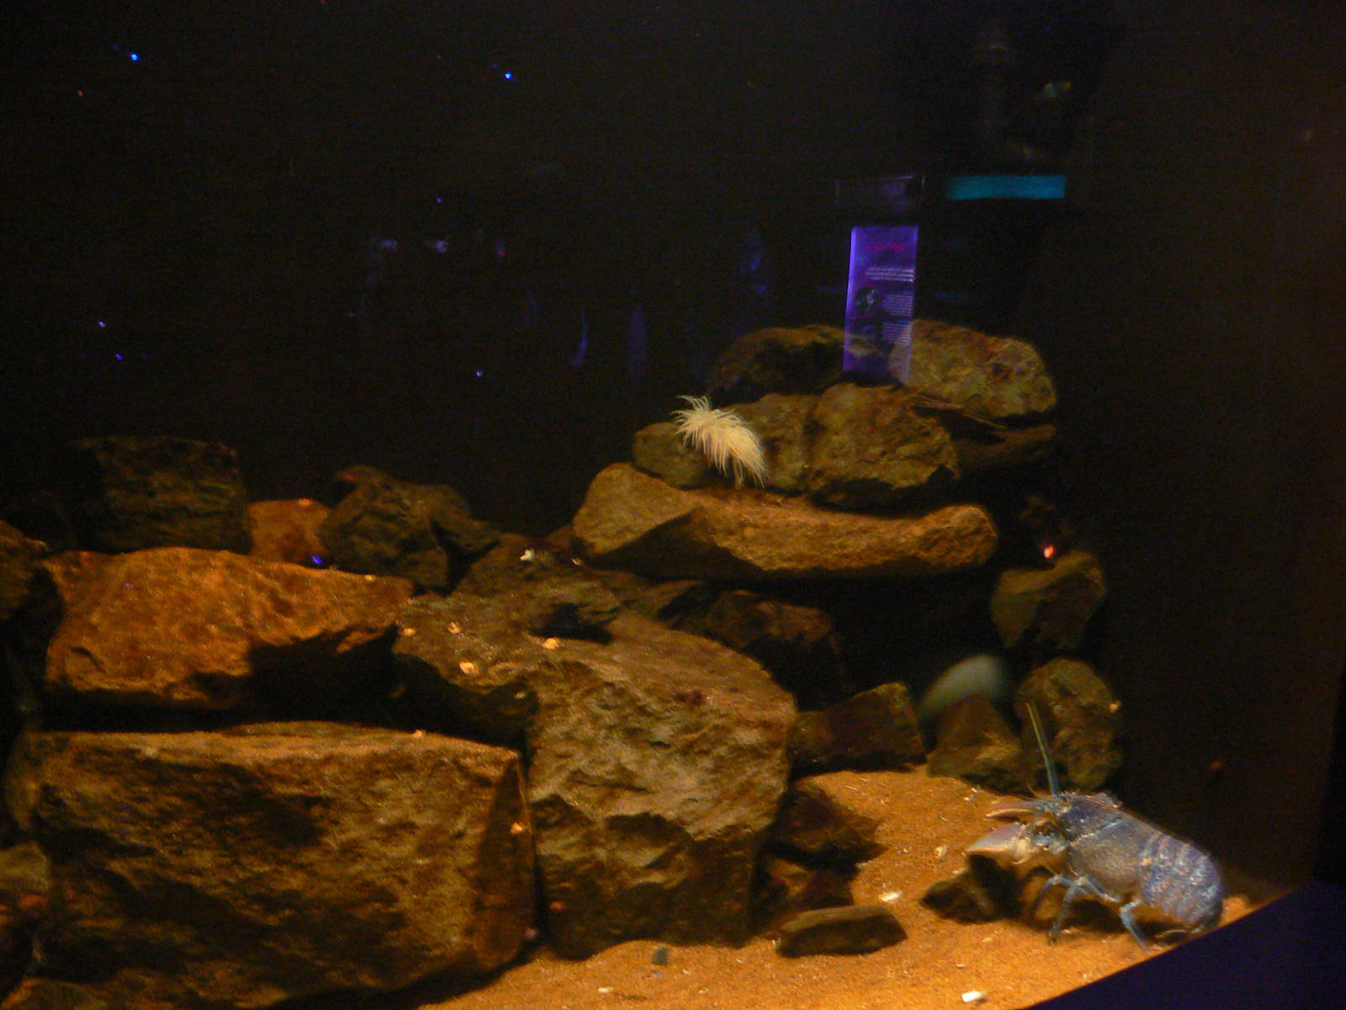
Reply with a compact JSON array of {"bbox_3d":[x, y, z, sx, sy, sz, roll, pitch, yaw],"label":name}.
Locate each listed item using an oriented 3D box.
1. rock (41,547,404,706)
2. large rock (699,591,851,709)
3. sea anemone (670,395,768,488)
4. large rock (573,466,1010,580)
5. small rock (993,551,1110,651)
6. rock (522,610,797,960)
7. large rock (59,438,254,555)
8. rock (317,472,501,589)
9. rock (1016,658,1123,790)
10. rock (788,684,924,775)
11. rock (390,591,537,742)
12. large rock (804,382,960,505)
[{"bbox_3d":[-0.518,0.142,1.680,0.400,0.160,0.240,1,12,0],"label":"rock"},{"bbox_3d":[0.147,0.211,2.080,0.226,0.143,0.192,0,10,0],"label":"large rock"},{"bbox_3d":[0.067,-0.097,2.120,0.152,0.138,0.122,0,10,0],"label":"sea anemone"},{"bbox_3d":[0.150,0.019,2.020,0.570,0.125,0.270,1,12,0],"label":"large rock"},{"bbox_3d":[0.600,0.152,2.250,0.154,0.151,0.138,0,10,0],"label":"small rock"},{"bbox_3d":[-0.015,0.326,1.700,0.300,0.330,0.280,1,12,0],"label":"rock"},{"bbox_3d":[-0.748,-0.018,2.050,0.221,0.159,0.166,0,10,0],"label":"large rock"},{"bbox_3d":[-0.379,0.034,2.050,0.235,0.161,0.188,0,10,0],"label":"rock"},{"bbox_3d":[0.569,0.314,2.020,0.140,0.170,0.140,1,12,0],"label":"rock"},{"bbox_3d":[0.264,0.321,2.030,0.190,0.110,0.140,1,12,0],"label":"rock"},{"bbox_3d":[-0.249,0.196,1.720,0.163,0.152,0.179,0,10,0],"label":"rock"},{"bbox_3d":[0.319,-0.094,2.170,0.223,0.187,0.189,0,10,0],"label":"large rock"}]

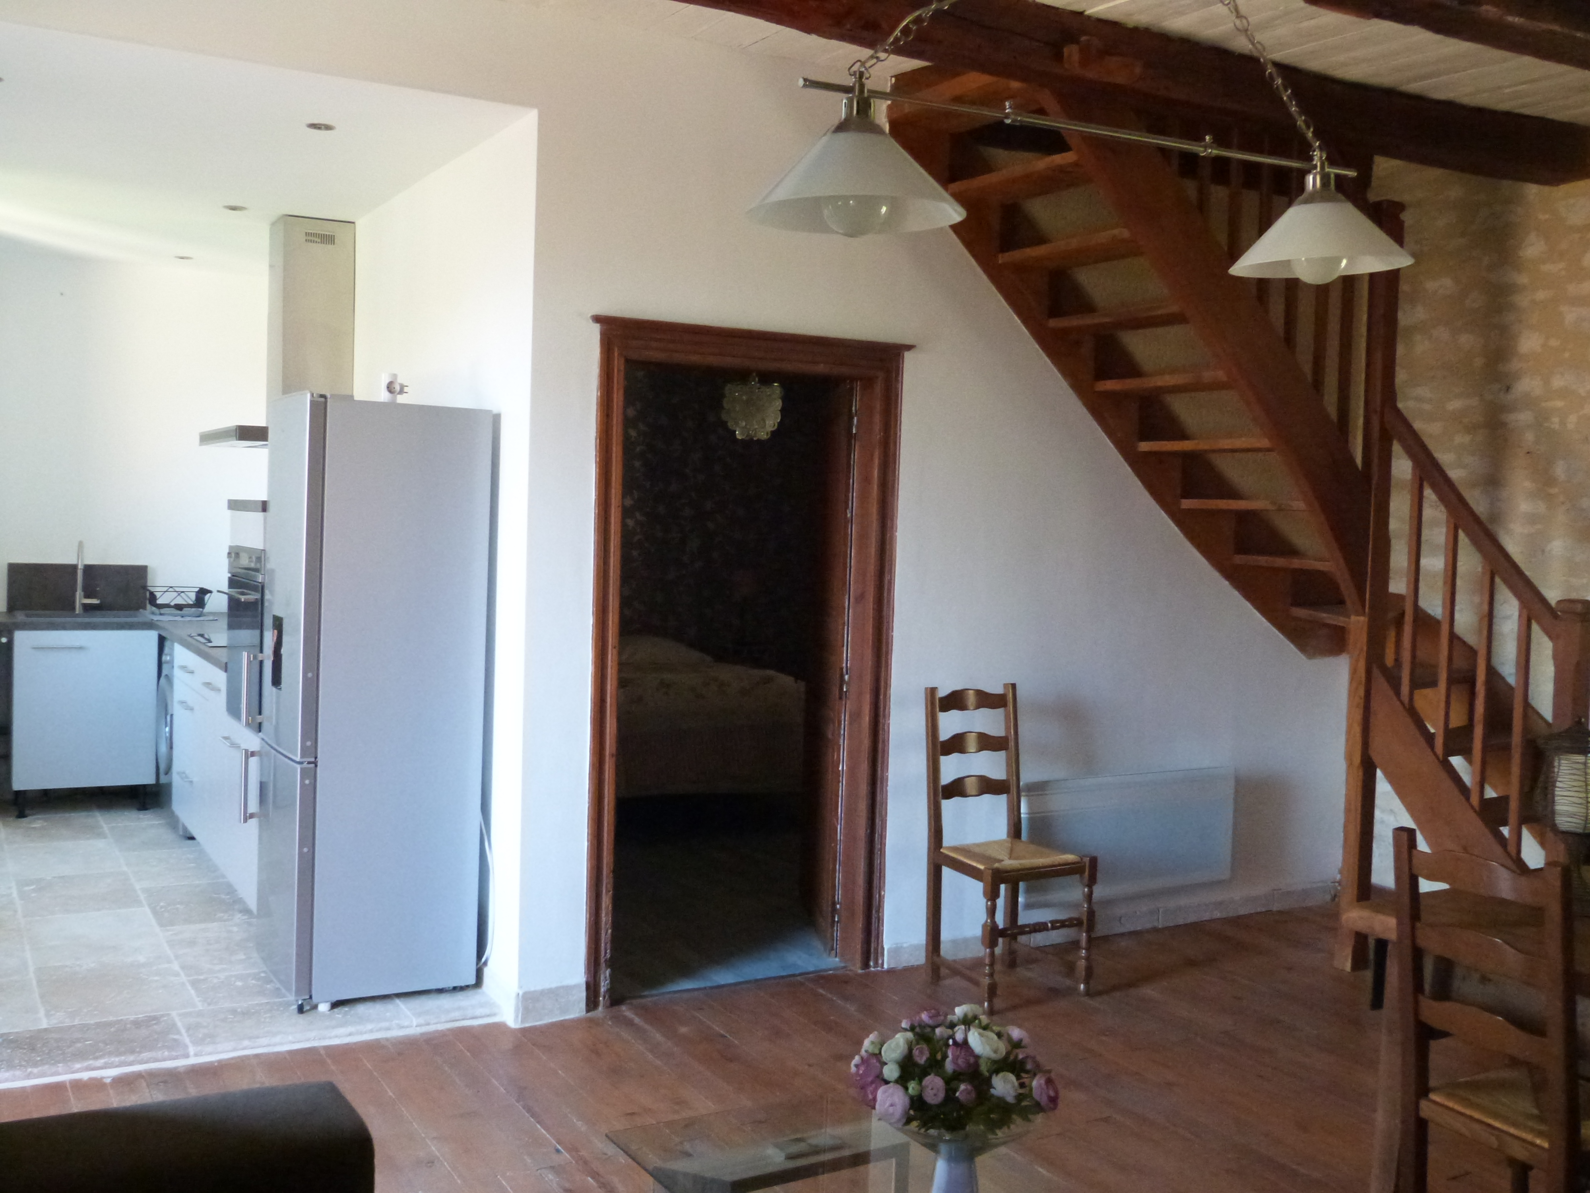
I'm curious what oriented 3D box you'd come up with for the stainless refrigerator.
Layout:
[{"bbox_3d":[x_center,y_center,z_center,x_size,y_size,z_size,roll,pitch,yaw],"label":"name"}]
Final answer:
[{"bbox_3d":[-1.335,0.301,4.618,0.594,1.781,0.602,0,4,-31],"label":"stainless refrigerator"}]

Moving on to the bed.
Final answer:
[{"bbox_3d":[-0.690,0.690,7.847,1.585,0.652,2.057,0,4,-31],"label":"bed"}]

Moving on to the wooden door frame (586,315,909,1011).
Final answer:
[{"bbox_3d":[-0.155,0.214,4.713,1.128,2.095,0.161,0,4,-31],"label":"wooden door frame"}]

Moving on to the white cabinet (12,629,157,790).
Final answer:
[{"bbox_3d":[-3.417,0.502,7.037,0.599,0.727,0.582,0,4,-31],"label":"white cabinet"}]

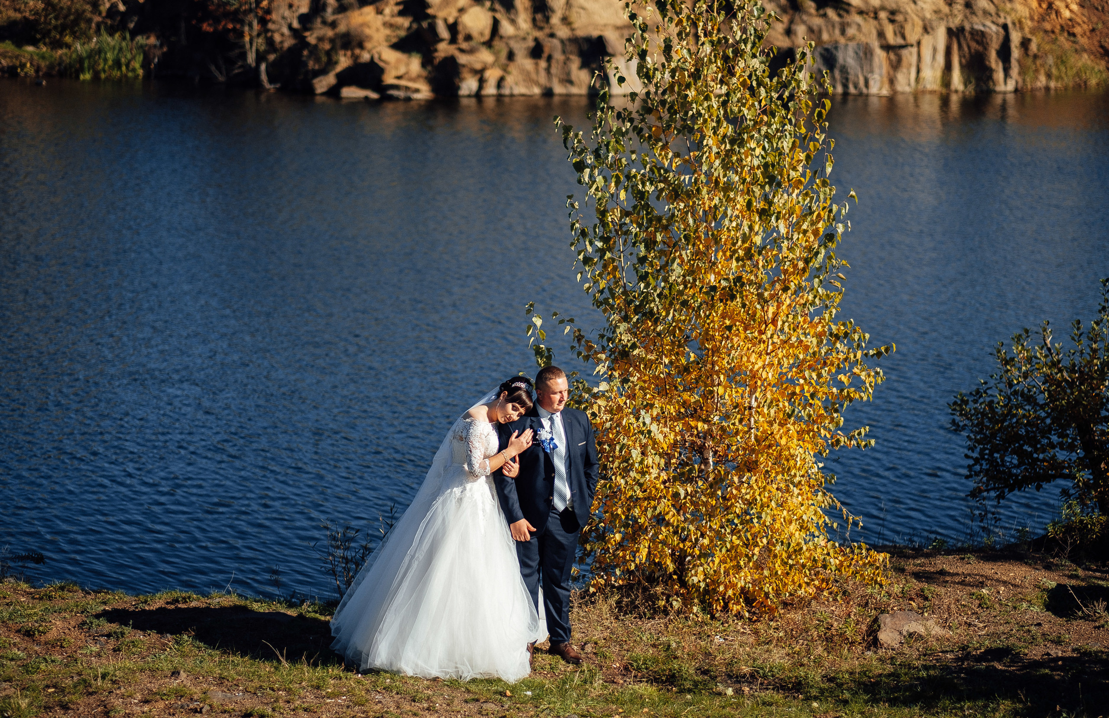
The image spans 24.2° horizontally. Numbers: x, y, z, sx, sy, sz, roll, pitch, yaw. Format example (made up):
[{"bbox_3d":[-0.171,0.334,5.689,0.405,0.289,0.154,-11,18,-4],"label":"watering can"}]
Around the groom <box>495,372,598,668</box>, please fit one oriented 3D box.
[{"bbox_3d":[-0.034,0.906,15.272,0.600,1.770,0.400,-5,12,-25],"label":"groom"}]

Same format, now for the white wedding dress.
[{"bbox_3d":[-0.698,0.942,15.349,1.150,1.670,1.300,-10,15,-41],"label":"white wedding dress"}]

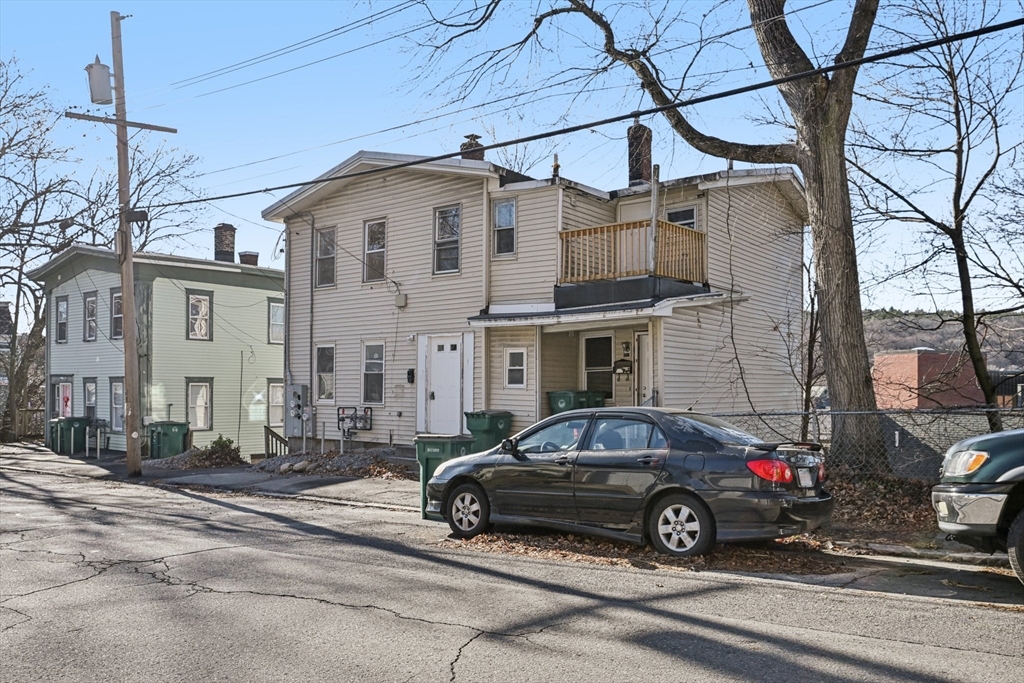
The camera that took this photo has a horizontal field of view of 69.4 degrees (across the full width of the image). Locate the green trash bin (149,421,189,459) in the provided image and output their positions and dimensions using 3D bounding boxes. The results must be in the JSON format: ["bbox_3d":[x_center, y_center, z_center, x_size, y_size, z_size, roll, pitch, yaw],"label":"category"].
[{"bbox_3d":[-10.340,3.000,22.500,0.680,1.100,0.820,-3,-5,44],"label":"green trash bin"}]

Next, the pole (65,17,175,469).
[{"bbox_3d":[-8.990,-2.360,17.200,2.430,10.900,0.600,-1,-4,-44],"label":"pole"}]

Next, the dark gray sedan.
[{"bbox_3d":[1.067,1.410,8.010,4.530,1.460,1.710,-6,-7,39],"label":"dark gray sedan"}]

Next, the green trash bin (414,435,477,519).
[{"bbox_3d":[-0.888,1.850,10.080,0.620,1.080,0.640,-4,-5,33],"label":"green trash bin"}]

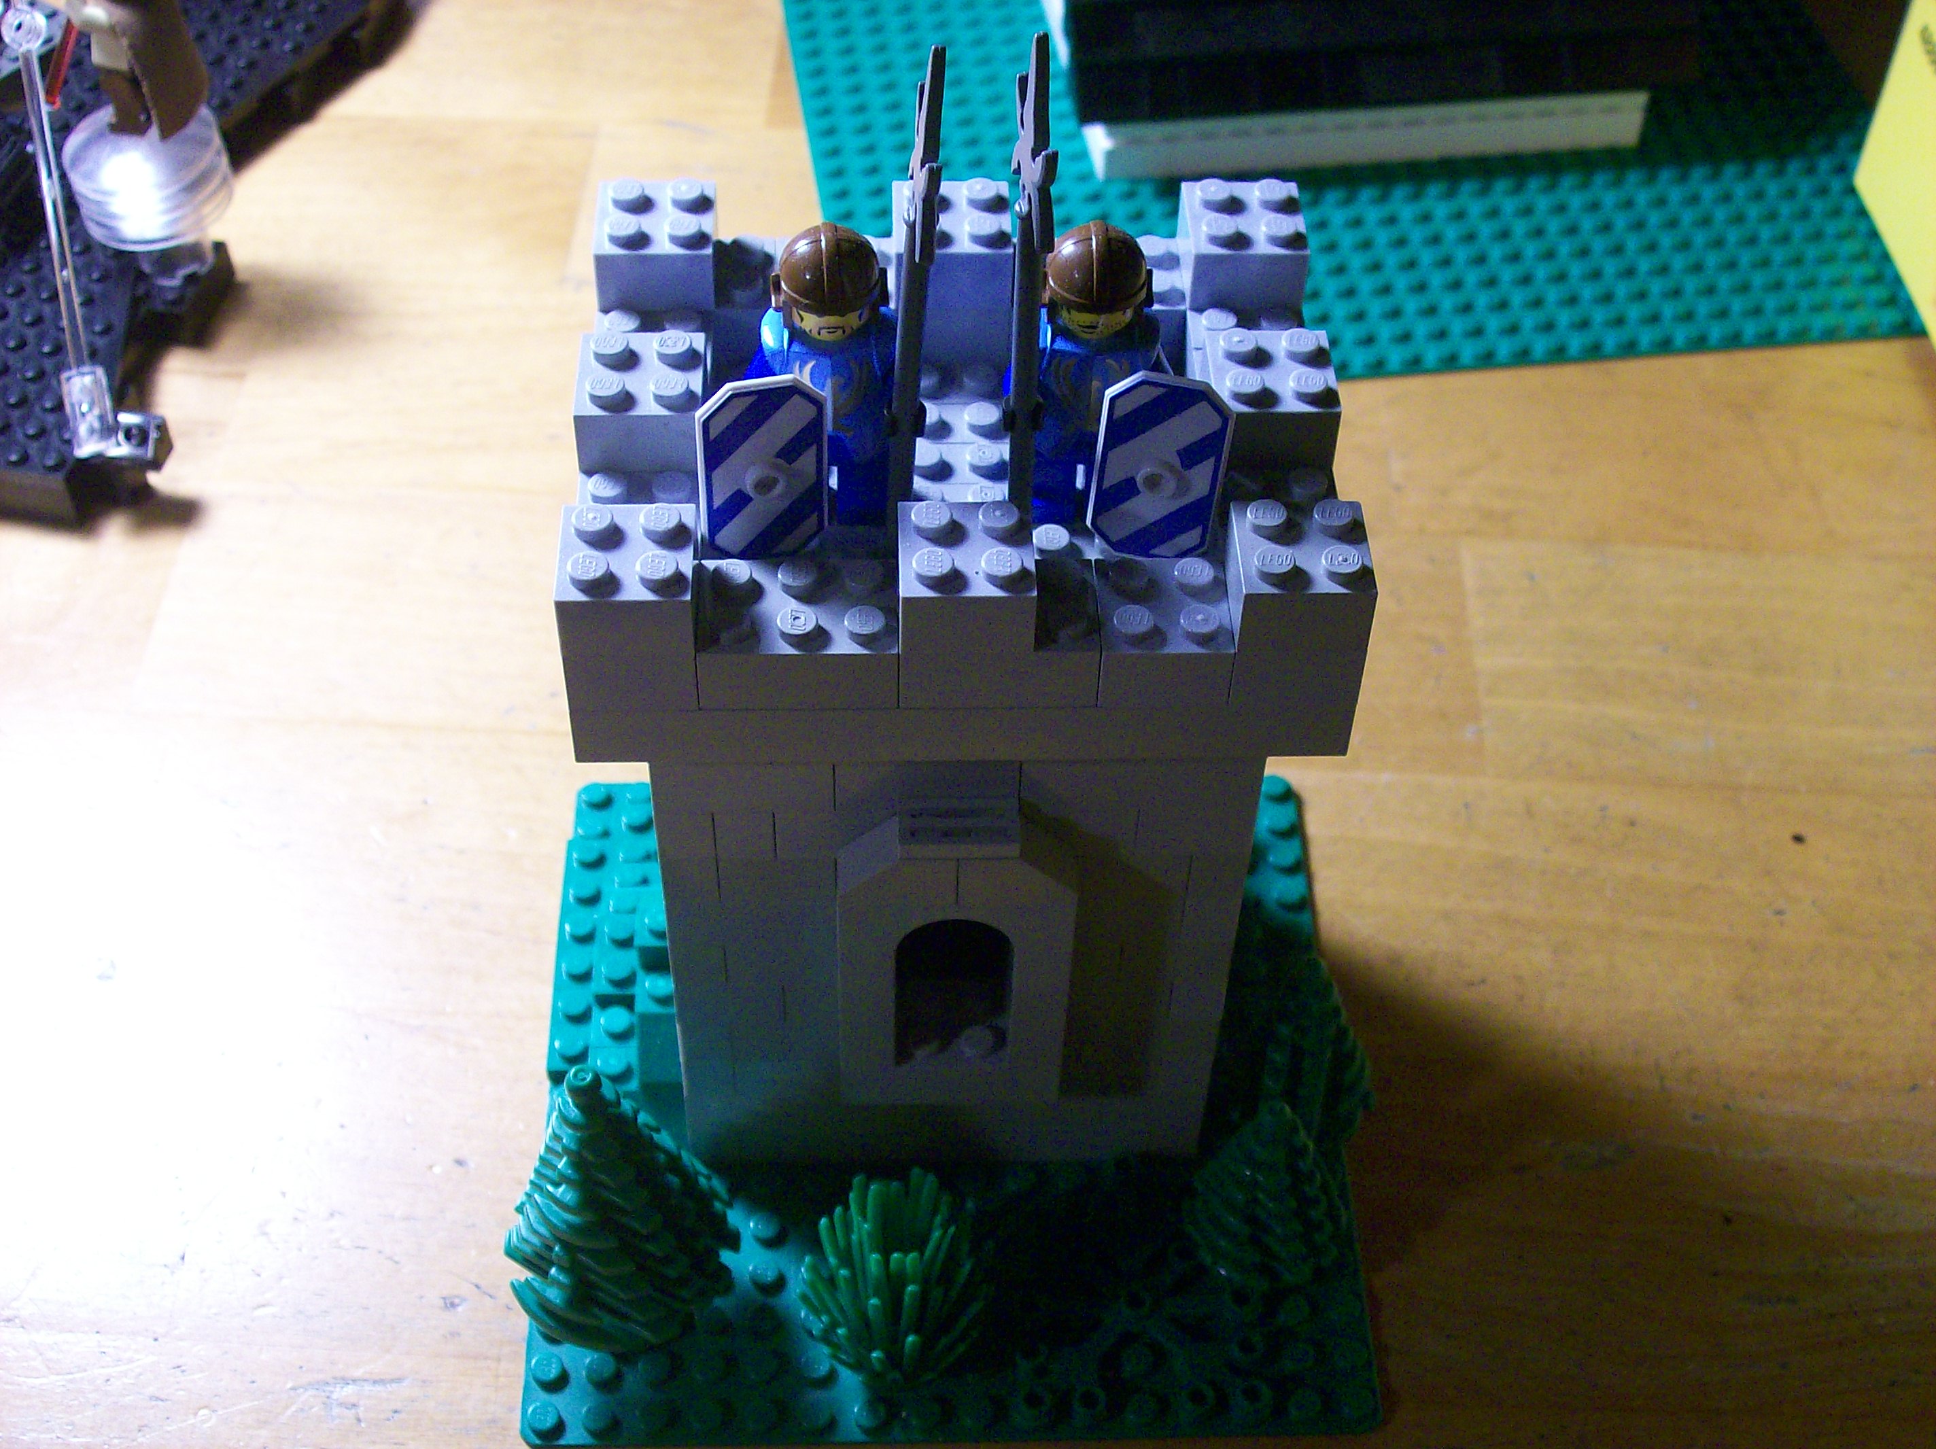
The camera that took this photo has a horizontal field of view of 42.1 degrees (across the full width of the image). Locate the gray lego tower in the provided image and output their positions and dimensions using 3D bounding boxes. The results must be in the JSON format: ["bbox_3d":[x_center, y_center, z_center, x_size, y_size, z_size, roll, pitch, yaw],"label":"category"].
[{"bbox_3d":[-0.003,-0.001,0.369,0.096,0.136,0.080,0,48,-2],"label":"gray lego tower"}]

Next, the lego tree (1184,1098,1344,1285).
[{"bbox_3d":[0.046,0.067,0.375,0.024,0.039,0.024,0,48,-2],"label":"lego tree"}]

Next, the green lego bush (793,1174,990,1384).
[{"bbox_3d":[-0.010,0.080,0.363,0.028,0.038,0.027,0,48,-2],"label":"green lego bush"}]

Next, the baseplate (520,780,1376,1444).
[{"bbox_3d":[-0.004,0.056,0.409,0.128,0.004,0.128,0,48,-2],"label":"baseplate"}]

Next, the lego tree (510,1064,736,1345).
[{"bbox_3d":[-0.051,0.066,0.358,0.034,0.061,0.033,0,48,-2],"label":"lego tree"}]

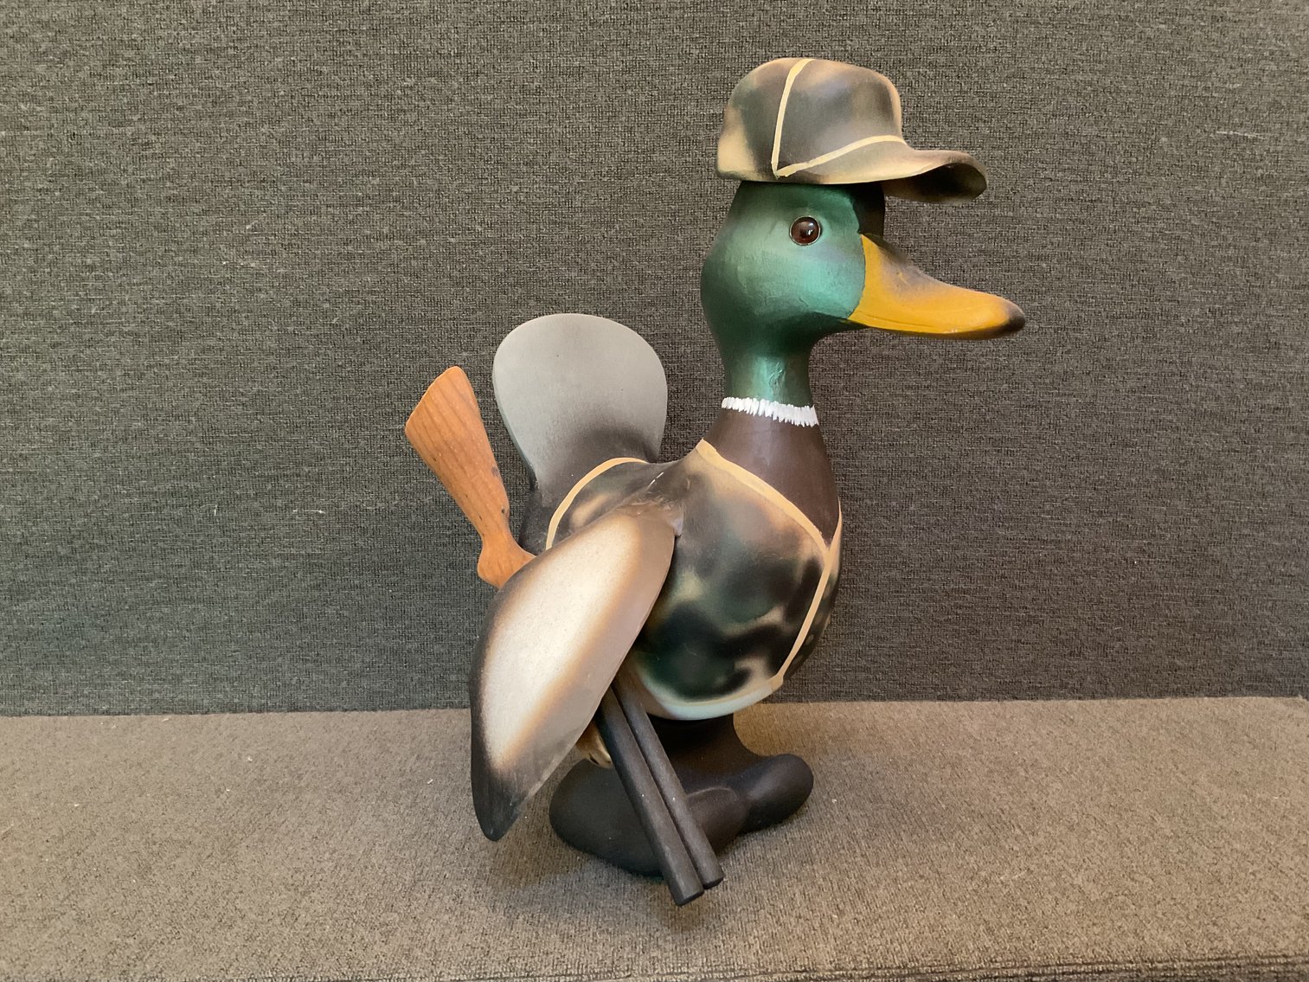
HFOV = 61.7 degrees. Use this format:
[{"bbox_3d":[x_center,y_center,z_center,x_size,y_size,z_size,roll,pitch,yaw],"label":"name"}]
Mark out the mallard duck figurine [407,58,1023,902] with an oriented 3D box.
[{"bbox_3d":[0.045,-0.007,0.693,0.349,0.491,0.236,6,10,30],"label":"mallard duck figurine"}]

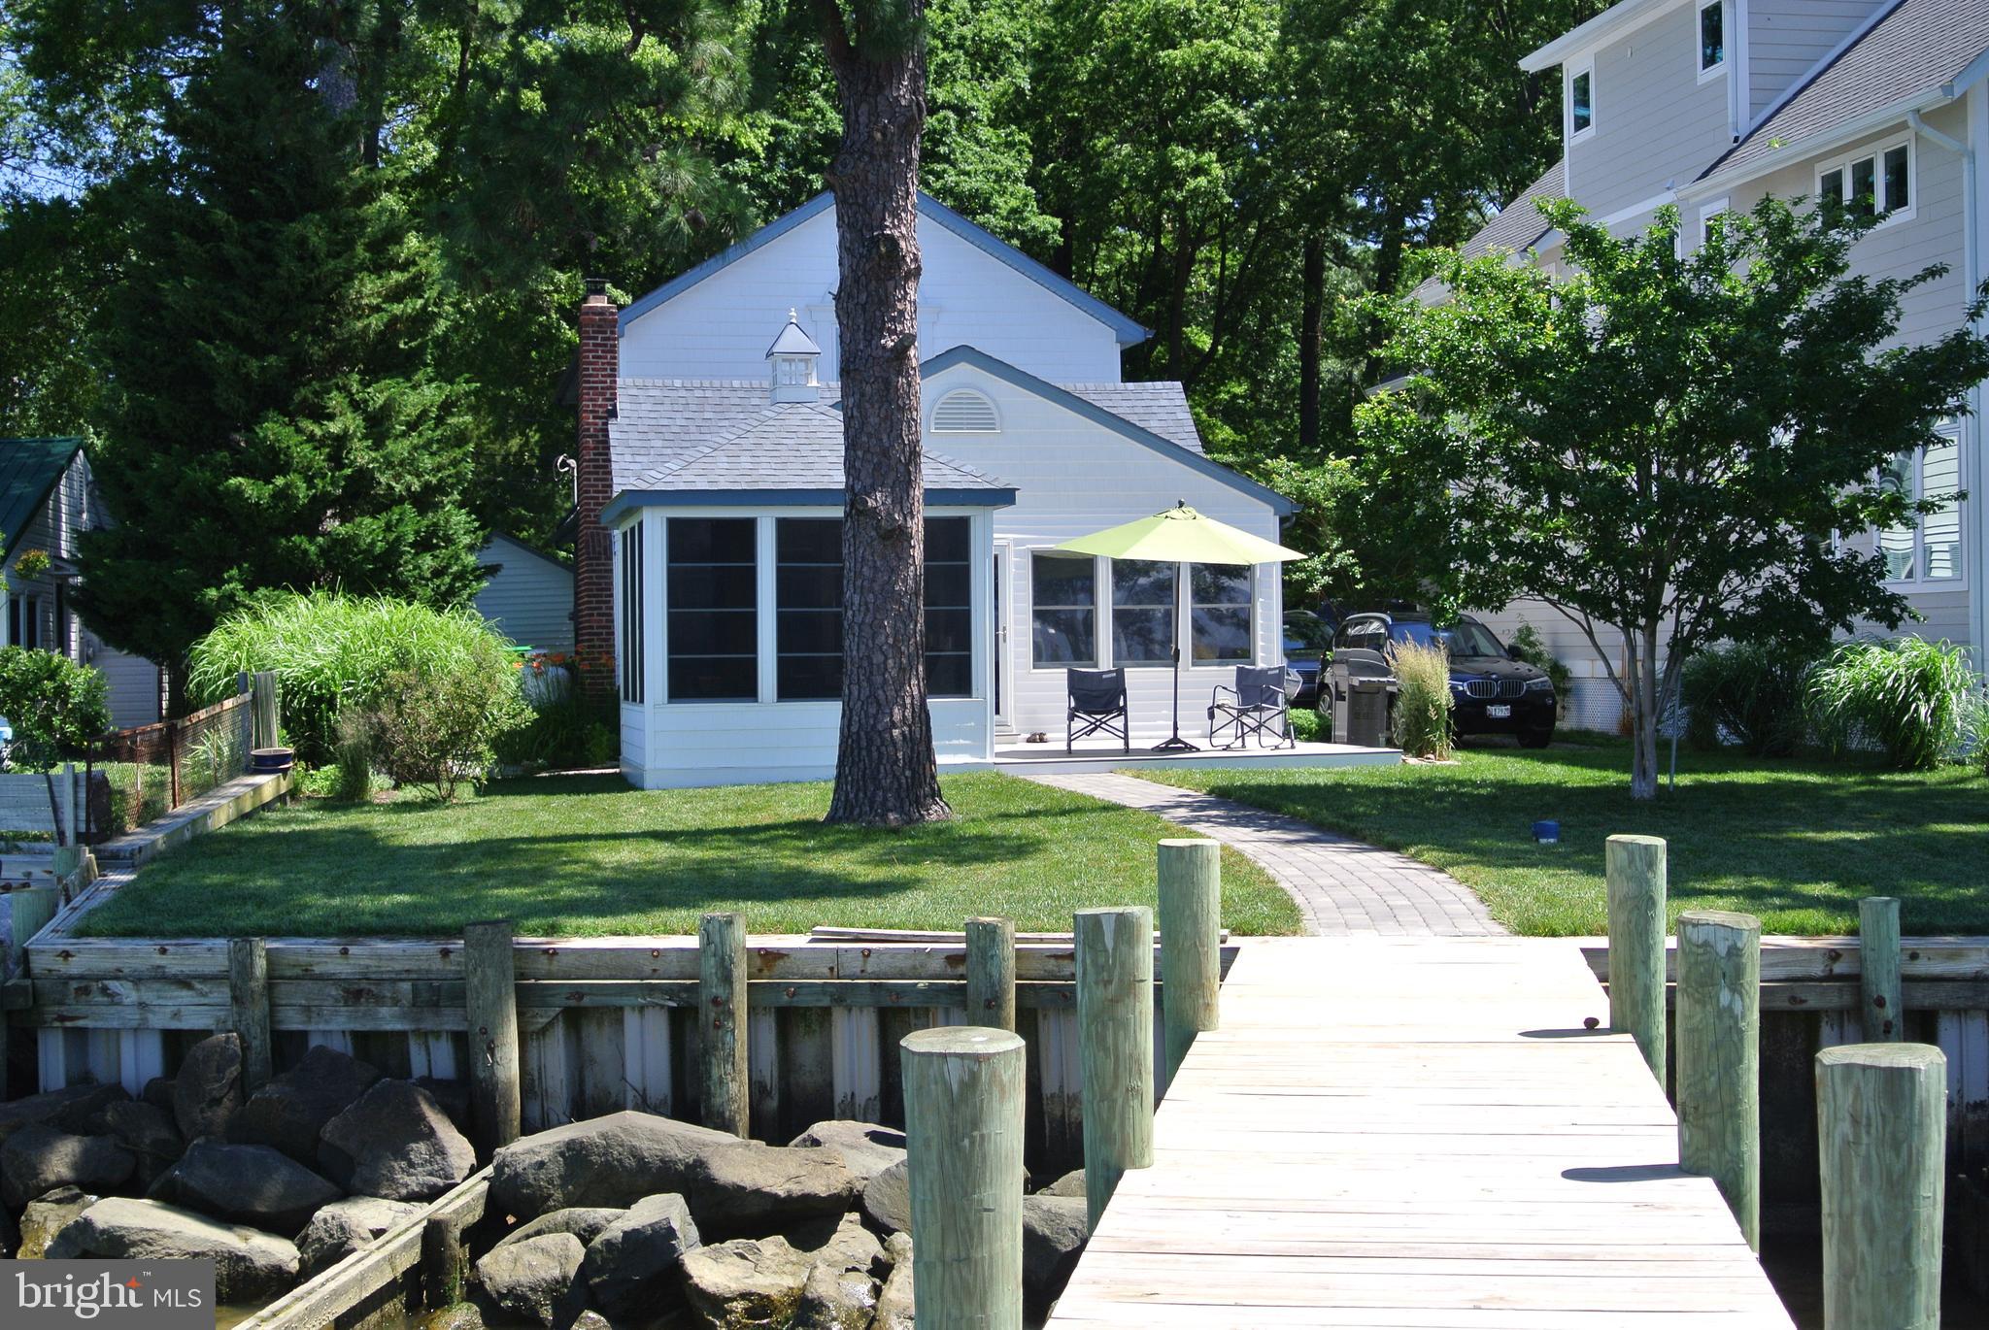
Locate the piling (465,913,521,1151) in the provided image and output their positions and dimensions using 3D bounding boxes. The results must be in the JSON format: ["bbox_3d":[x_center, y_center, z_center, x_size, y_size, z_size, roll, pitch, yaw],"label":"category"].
[{"bbox_3d":[-2.764,2.090,14.950,0.262,1.350,0.262,-1,0,0],"label":"piling"}]

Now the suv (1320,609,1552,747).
[{"bbox_3d":[5.530,0.140,34.400,1.890,1.660,4.650,-1,2,-11],"label":"suv"}]

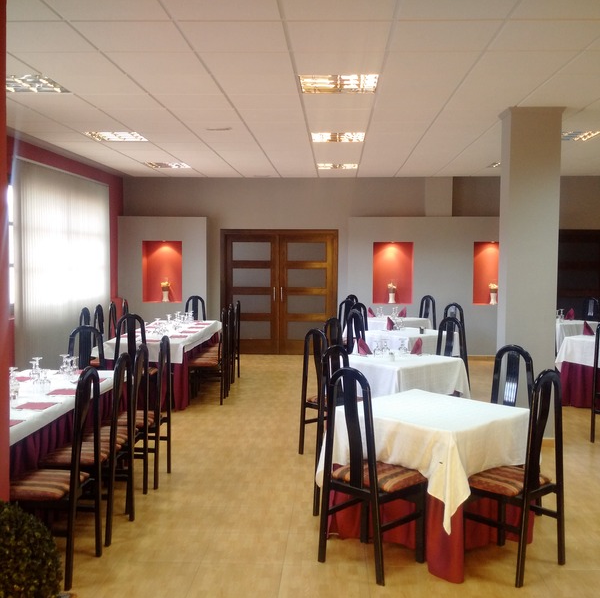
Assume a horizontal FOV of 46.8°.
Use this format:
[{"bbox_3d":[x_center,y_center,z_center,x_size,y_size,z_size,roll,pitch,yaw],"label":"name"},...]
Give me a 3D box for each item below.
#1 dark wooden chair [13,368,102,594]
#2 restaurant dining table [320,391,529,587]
[{"bbox_3d":[-1.260,0.845,3.453,0.430,1.040,0.425,1,3,5],"label":"dark wooden chair"},{"bbox_3d":[0.745,0.996,4.008,0.860,0.725,0.860,-2,4,-42],"label":"restaurant dining table"}]

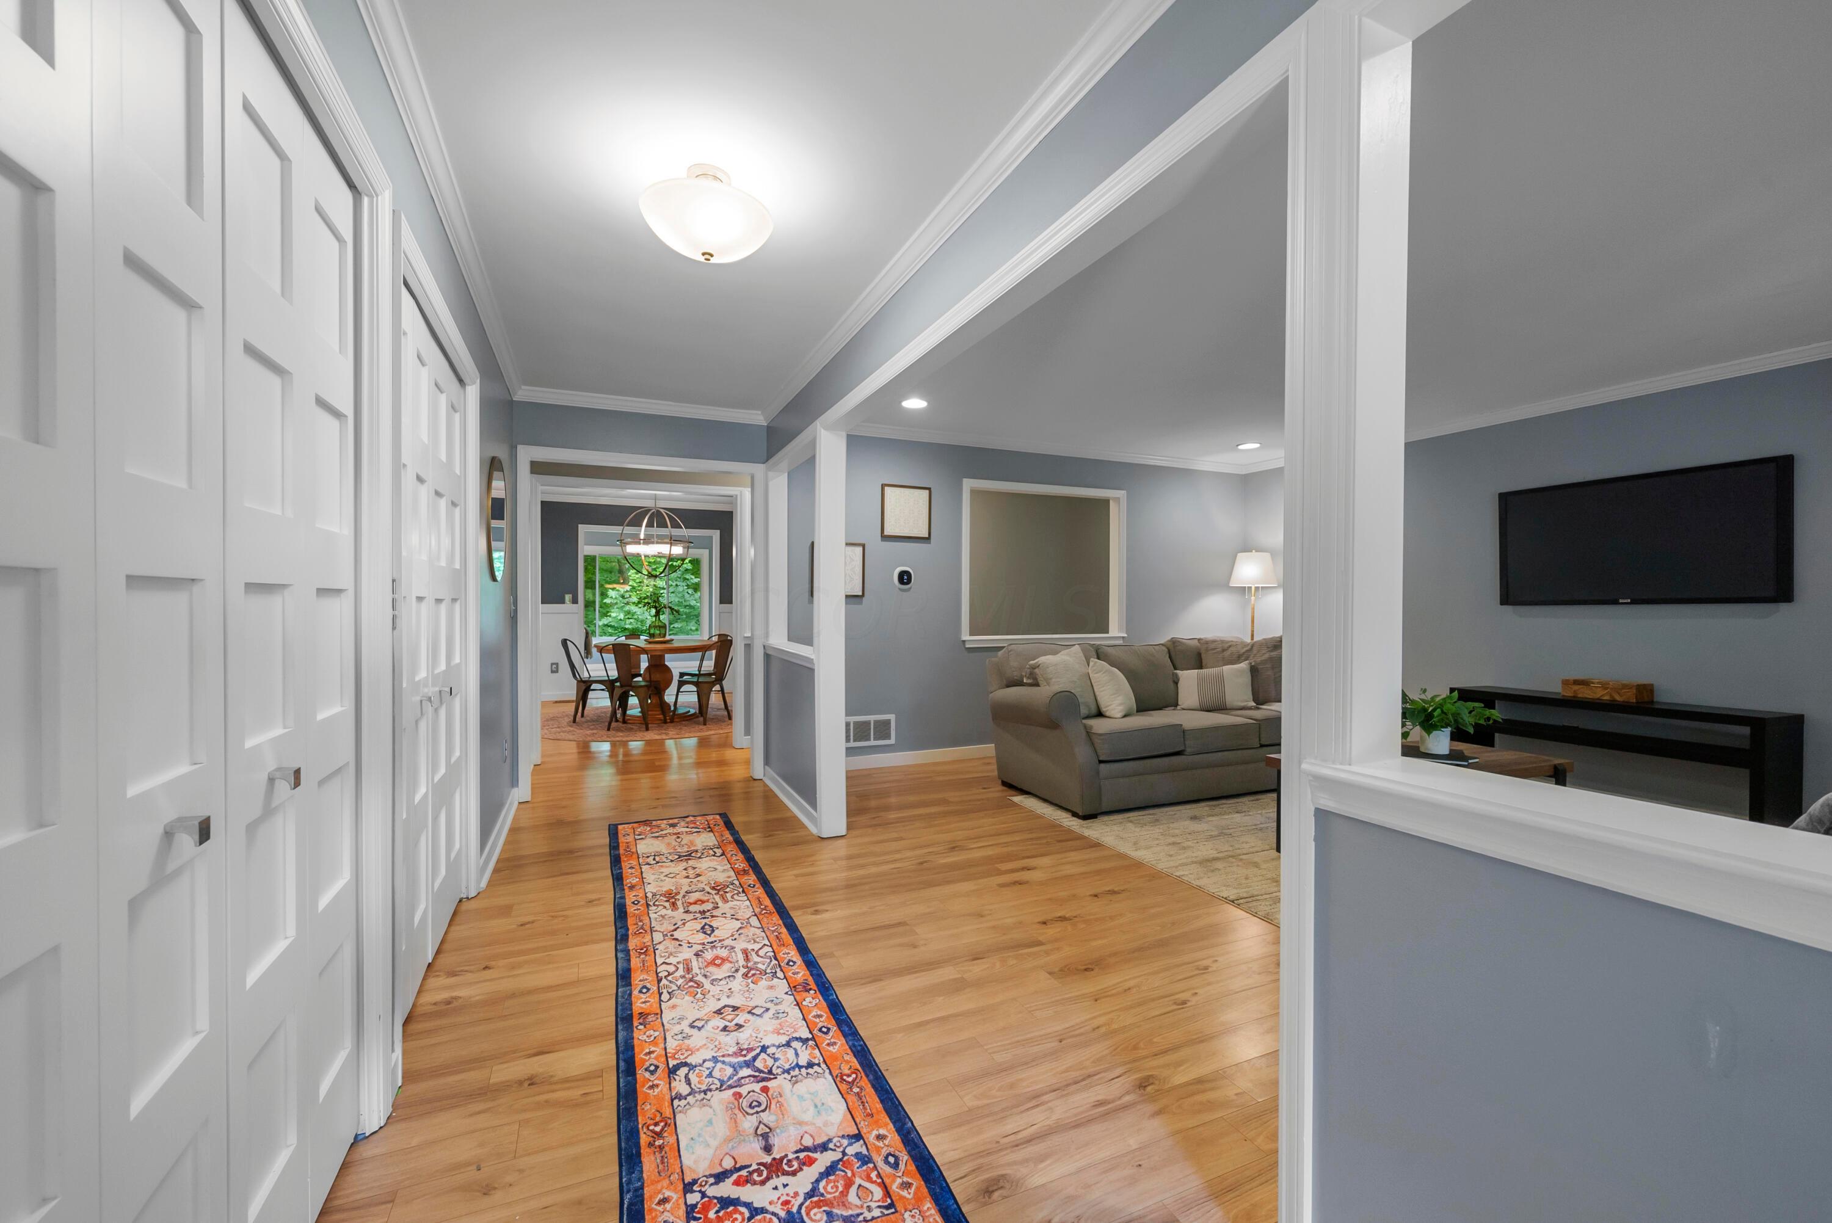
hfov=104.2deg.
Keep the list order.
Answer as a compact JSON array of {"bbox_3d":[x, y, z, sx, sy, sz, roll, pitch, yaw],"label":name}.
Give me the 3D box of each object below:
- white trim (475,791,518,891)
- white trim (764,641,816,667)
[{"bbox_3d":[-2.067,1.081,3.551,0.022,0.107,1.390,0,1,-24],"label":"white trim"},{"bbox_3d":[-0.698,0.234,4.221,0.165,0.076,1.270,0,1,-24],"label":"white trim"}]

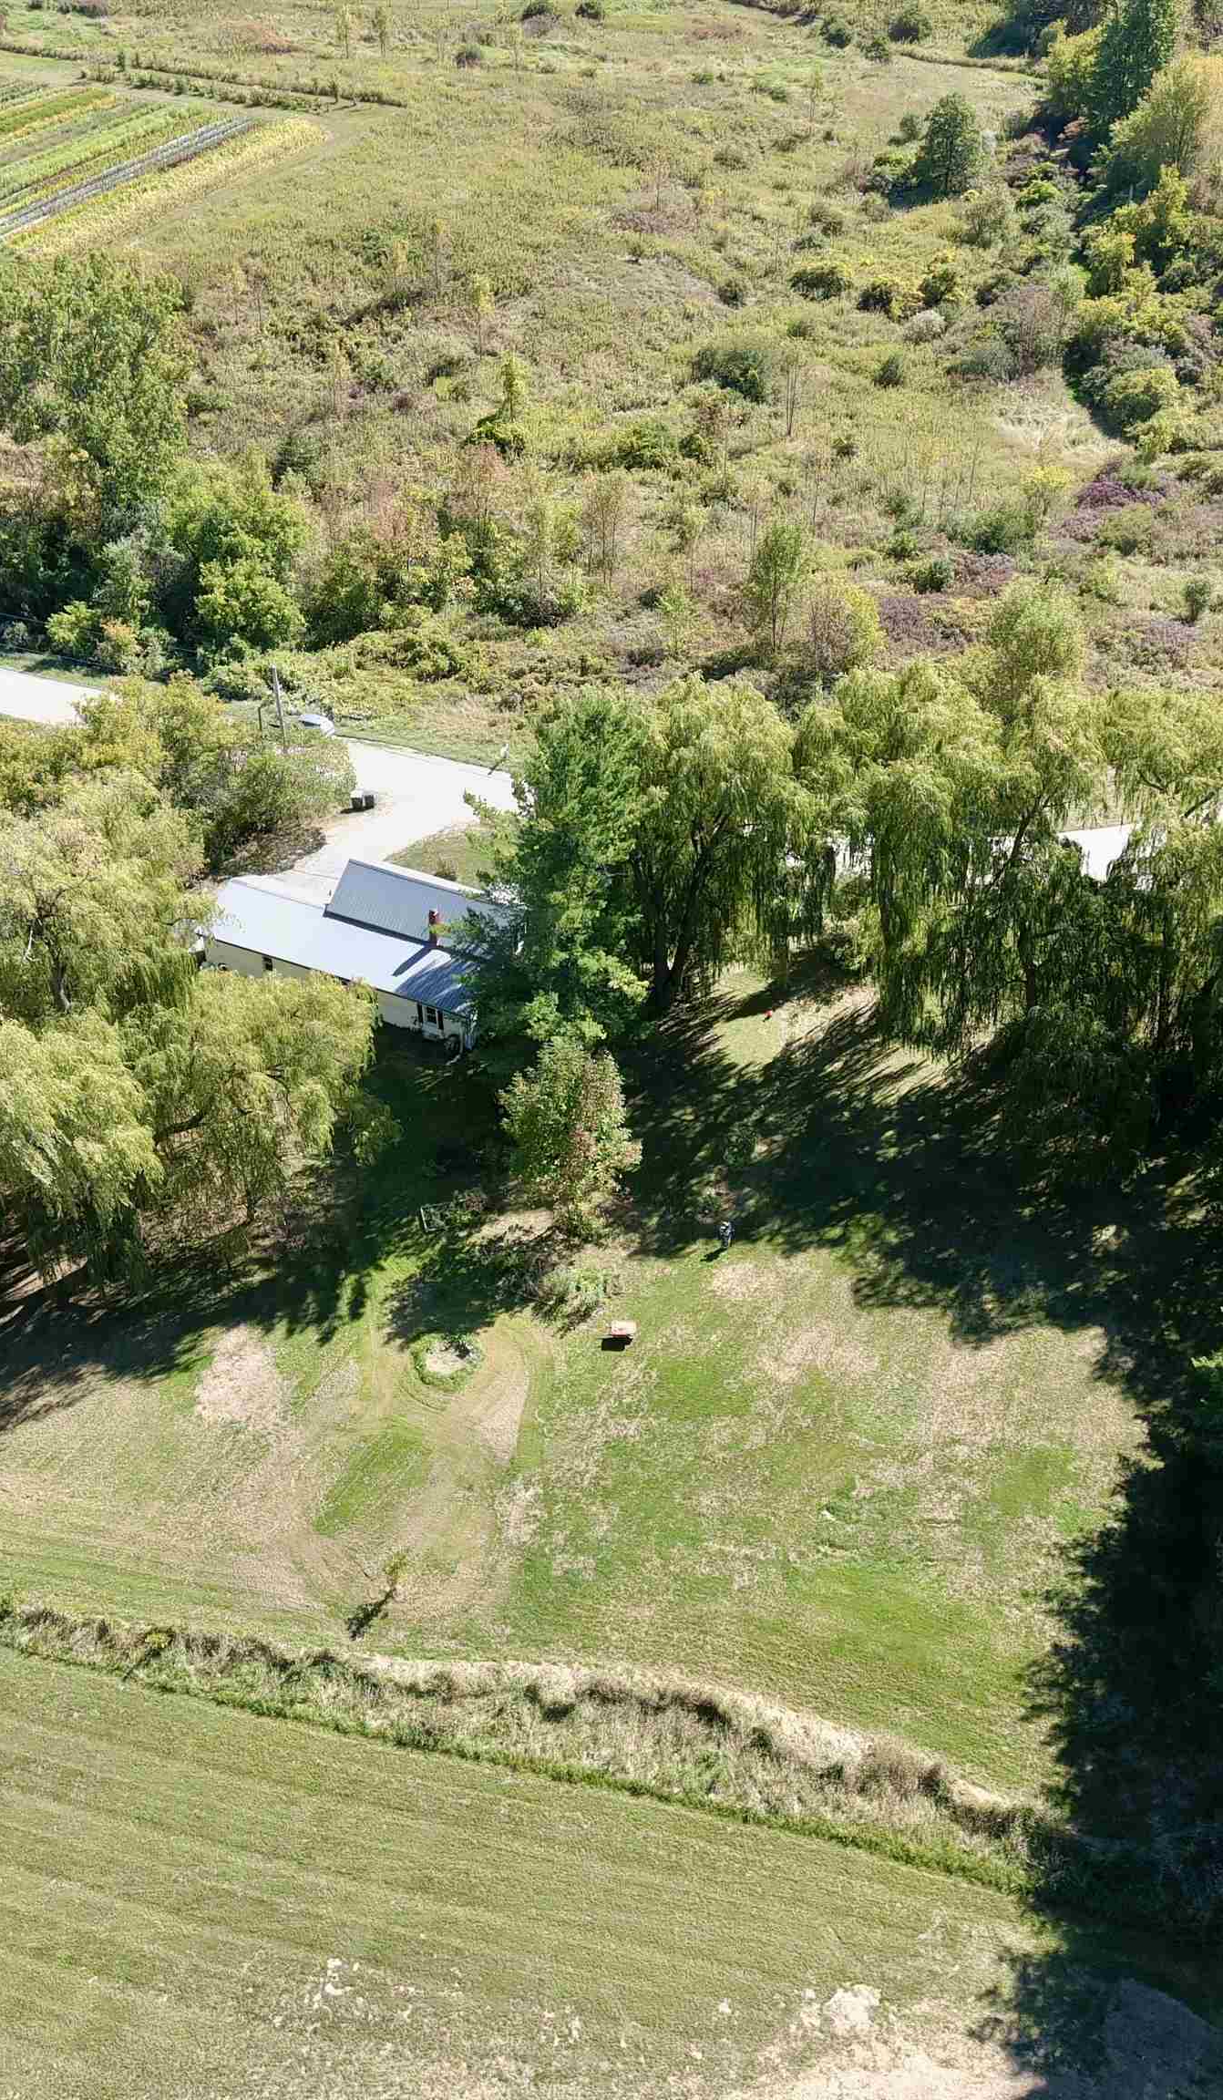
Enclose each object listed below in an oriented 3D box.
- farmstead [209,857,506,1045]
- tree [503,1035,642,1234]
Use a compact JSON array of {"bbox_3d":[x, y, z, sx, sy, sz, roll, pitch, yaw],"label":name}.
[{"bbox_3d":[-13.000,-6.631,118.308,17.800,5.400,9.000,18,42,20],"label":"farmstead"},{"bbox_3d":[-2.000,4.055,100.820,6.800,10.800,6.800,0,39,0],"label":"tree"}]

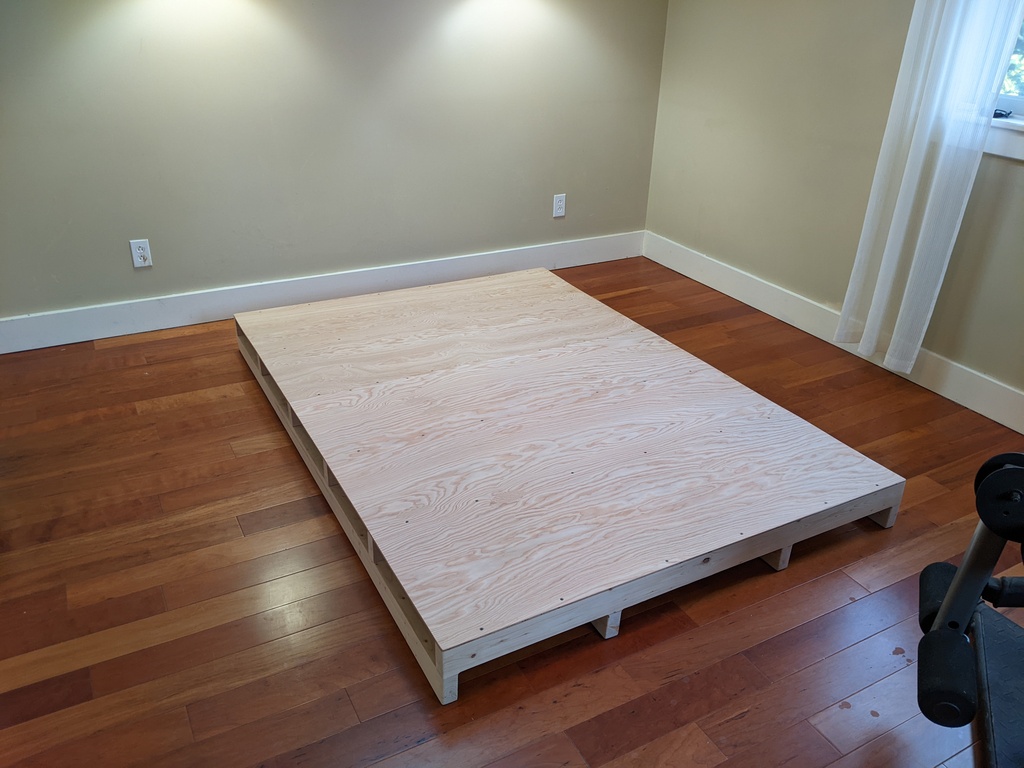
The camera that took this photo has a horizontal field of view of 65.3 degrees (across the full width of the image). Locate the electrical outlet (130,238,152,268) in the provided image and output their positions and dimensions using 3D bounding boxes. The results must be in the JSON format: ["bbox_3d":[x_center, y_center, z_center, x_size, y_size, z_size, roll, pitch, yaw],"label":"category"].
[{"bbox_3d":[-1.566,-0.549,3.373,0.071,0.116,0.009,-13,30,-26],"label":"electrical outlet"}]

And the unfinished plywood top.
[{"bbox_3d":[0.000,0.065,2.844,1.475,0.165,2.083,-12,30,-26],"label":"unfinished plywood top"}]

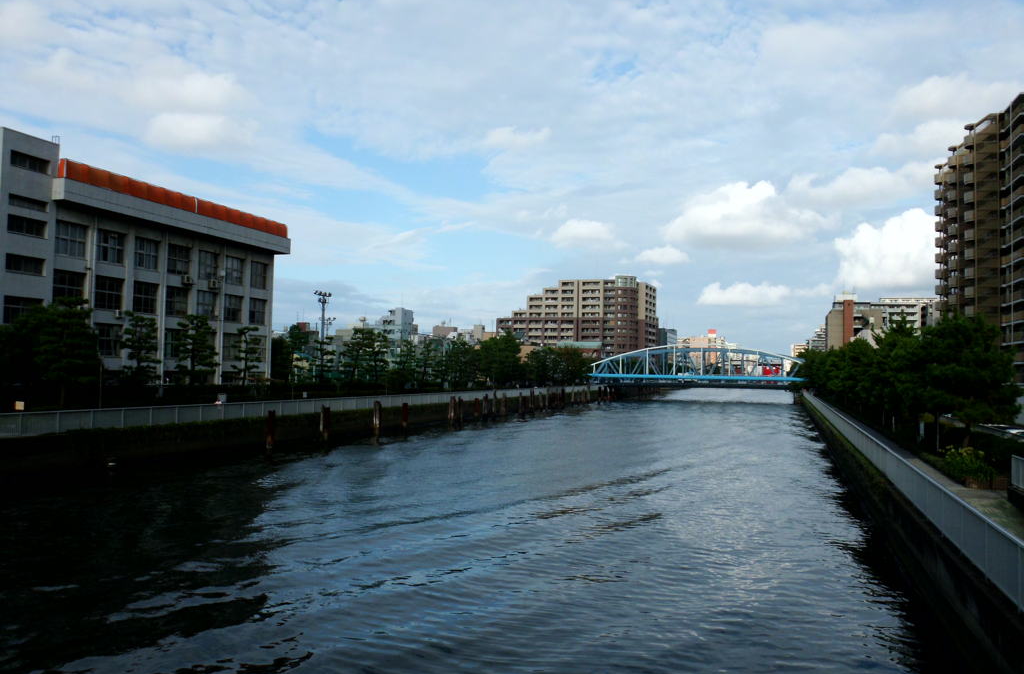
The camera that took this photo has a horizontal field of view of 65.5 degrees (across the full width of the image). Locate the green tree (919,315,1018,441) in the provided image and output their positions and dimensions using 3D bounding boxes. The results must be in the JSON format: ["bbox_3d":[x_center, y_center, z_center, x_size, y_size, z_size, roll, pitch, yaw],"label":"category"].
[{"bbox_3d":[19.489,2.041,33.985,4.270,6.000,4.200,0,-3,30],"label":"green tree"}]

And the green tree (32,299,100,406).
[{"bbox_3d":[-24.958,0.852,44.500,3.800,6.000,3.800,2,-2,-29],"label":"green tree"}]

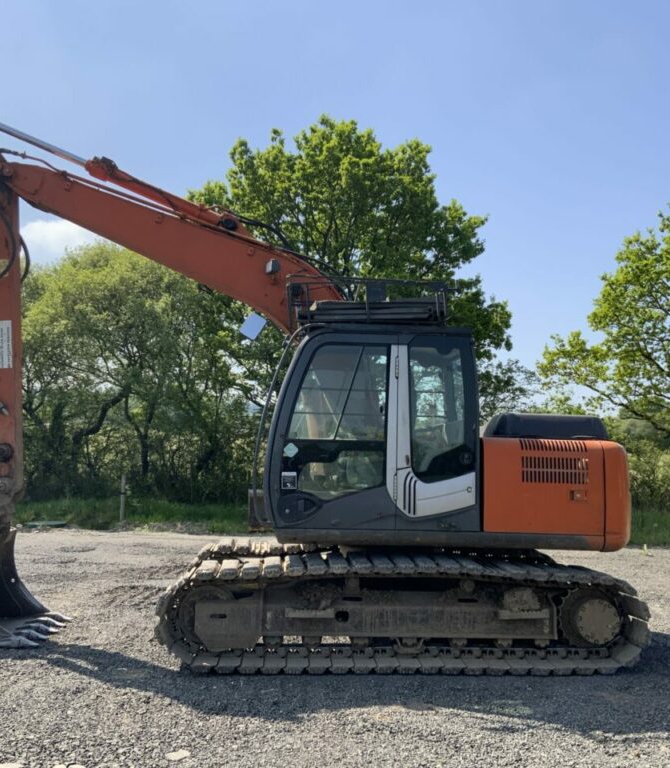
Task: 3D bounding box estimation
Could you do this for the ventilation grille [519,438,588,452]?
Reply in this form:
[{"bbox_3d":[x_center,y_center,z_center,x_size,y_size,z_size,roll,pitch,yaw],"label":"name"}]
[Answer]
[{"bbox_3d":[1.779,0.499,6.957,0.540,0.110,0.050,1,-4,-3],"label":"ventilation grille"}]

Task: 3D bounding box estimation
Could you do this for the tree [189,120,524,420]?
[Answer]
[{"bbox_3d":[0.597,-1.963,23.972,9.300,11.013,8.800,1,-4,1],"label":"tree"}]

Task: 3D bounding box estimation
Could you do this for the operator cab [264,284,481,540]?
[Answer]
[{"bbox_3d":[0.281,0.244,7.372,1.756,2.061,1.030,1,-4,-3],"label":"operator cab"}]

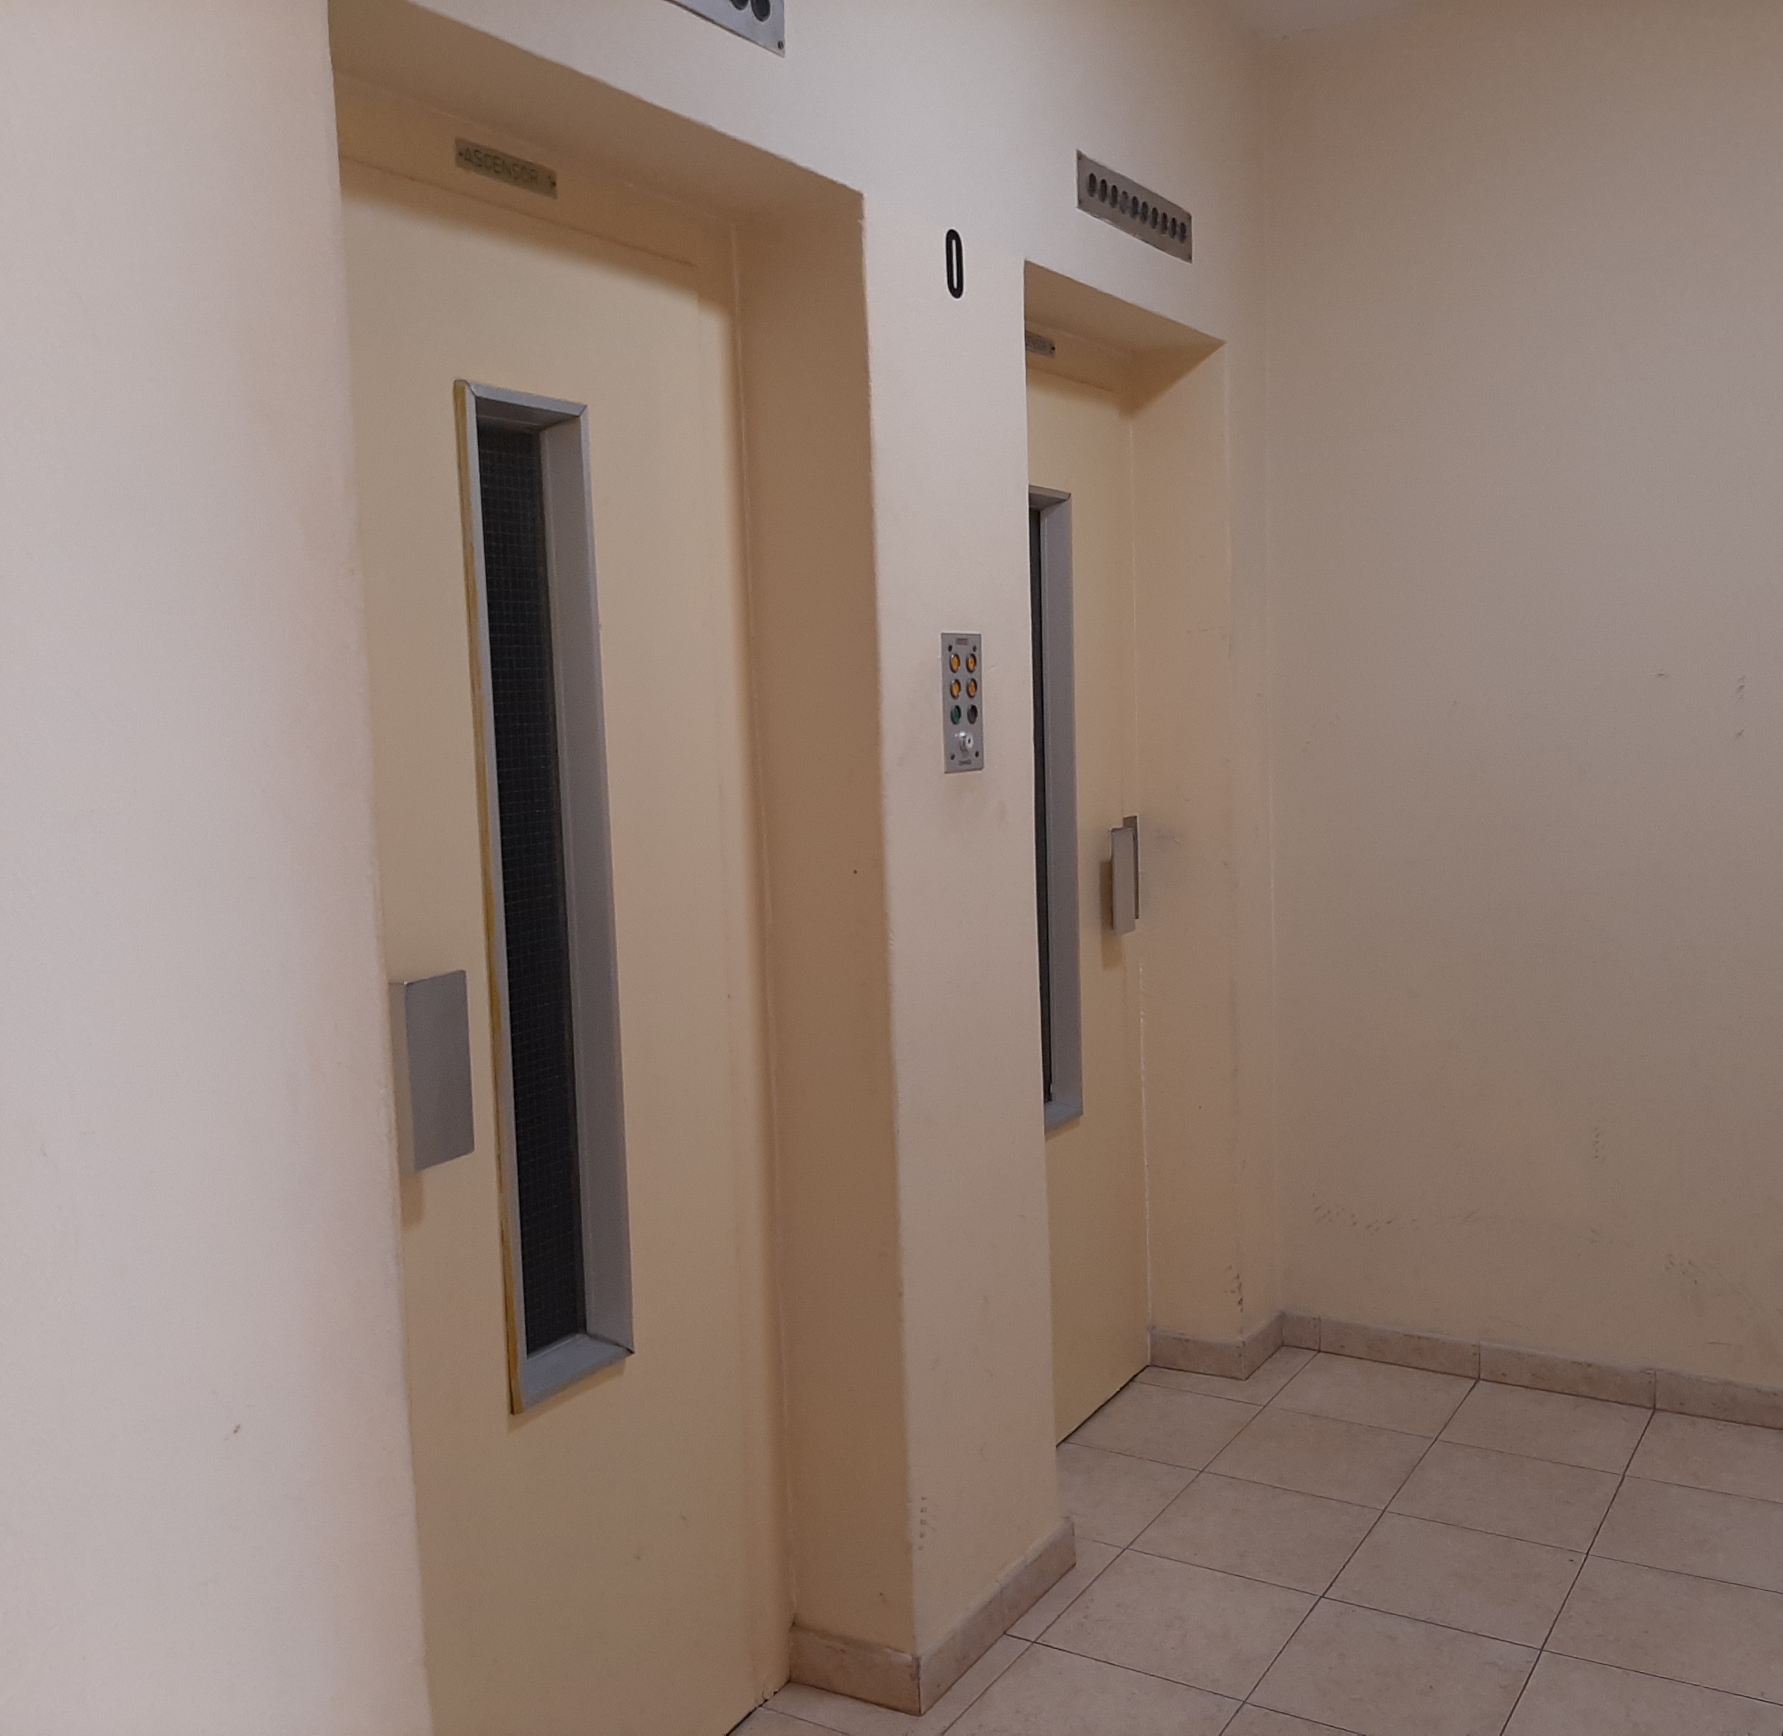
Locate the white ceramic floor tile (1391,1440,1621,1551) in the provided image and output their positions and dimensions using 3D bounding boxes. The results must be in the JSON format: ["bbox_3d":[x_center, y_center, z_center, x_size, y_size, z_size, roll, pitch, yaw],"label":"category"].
[{"bbox_3d":[1.083,1.105,3.179,0.333,0.010,0.336,2,7,32],"label":"white ceramic floor tile"}]

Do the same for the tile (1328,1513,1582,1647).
[{"bbox_3d":[0.907,1.138,2.894,0.333,0.010,0.336,2,7,32],"label":"tile"}]

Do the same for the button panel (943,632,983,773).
[{"bbox_3d":[0.106,-0.240,2.625,0.011,0.199,0.120,2,7,32],"label":"button panel"}]

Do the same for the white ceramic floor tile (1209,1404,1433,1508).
[{"bbox_3d":[0.798,1.097,3.350,0.330,0.010,0.330,1,7,32],"label":"white ceramic floor tile"}]

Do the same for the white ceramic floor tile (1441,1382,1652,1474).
[{"bbox_3d":[1.256,1.069,3.457,0.330,0.010,0.330,1,7,32],"label":"white ceramic floor tile"}]

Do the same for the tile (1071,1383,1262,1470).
[{"bbox_3d":[0.531,1.090,3.518,0.296,0.010,0.336,2,7,32],"label":"tile"}]

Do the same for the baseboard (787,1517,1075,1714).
[{"bbox_3d":[0.076,1.132,2.816,0.223,0.078,0.495,1,7,32],"label":"baseboard"}]

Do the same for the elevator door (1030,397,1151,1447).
[{"bbox_3d":[0.266,0.095,3.368,0.057,2.015,0.843,2,7,32],"label":"elevator door"}]

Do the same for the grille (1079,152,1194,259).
[{"bbox_3d":[0.436,-1.146,3.150,0.010,0.087,0.497,1,7,30],"label":"grille"}]

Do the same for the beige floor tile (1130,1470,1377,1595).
[{"bbox_3d":[0.623,1.130,3.069,0.333,0.010,0.336,2,7,32],"label":"beige floor tile"}]

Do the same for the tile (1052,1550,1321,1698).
[{"bbox_3d":[0.448,1.166,2.788,0.330,0.010,0.330,1,7,32],"label":"tile"}]

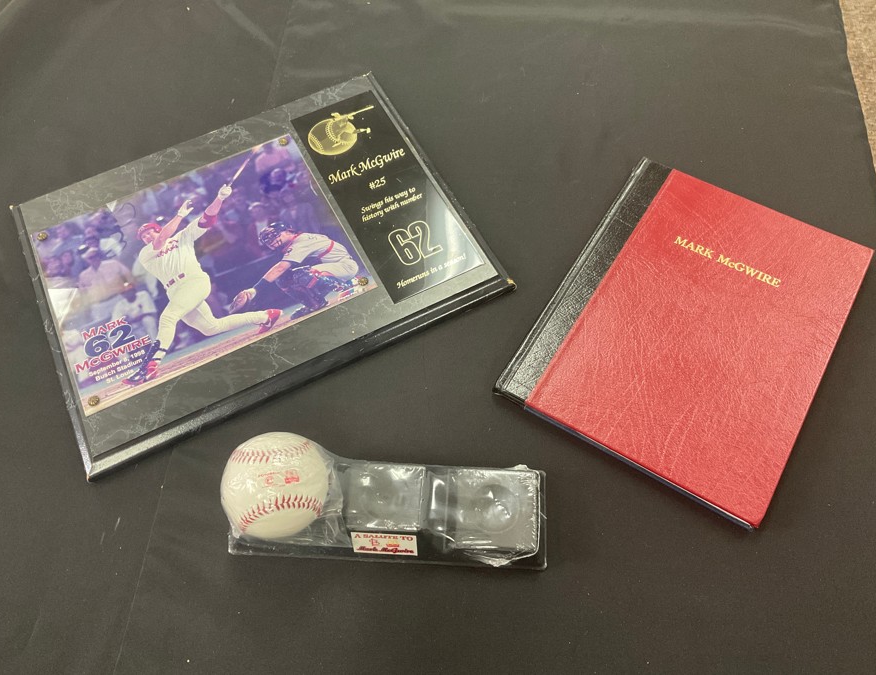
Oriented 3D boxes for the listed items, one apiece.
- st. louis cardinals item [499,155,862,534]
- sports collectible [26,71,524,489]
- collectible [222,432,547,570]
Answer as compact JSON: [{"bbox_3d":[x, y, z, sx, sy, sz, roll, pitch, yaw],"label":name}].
[{"bbox_3d":[0.211,-0.015,0.629,0.214,0.013,0.282,28,64,17],"label":"st. louis cardinals item"},{"bbox_3d":[-0.170,-0.086,0.683,0.378,0.017,0.304,-25,62,-12],"label":"sports collectible"},{"bbox_3d":[-0.037,0.110,0.528,0.230,0.078,0.078,2,60,3],"label":"collectible"}]

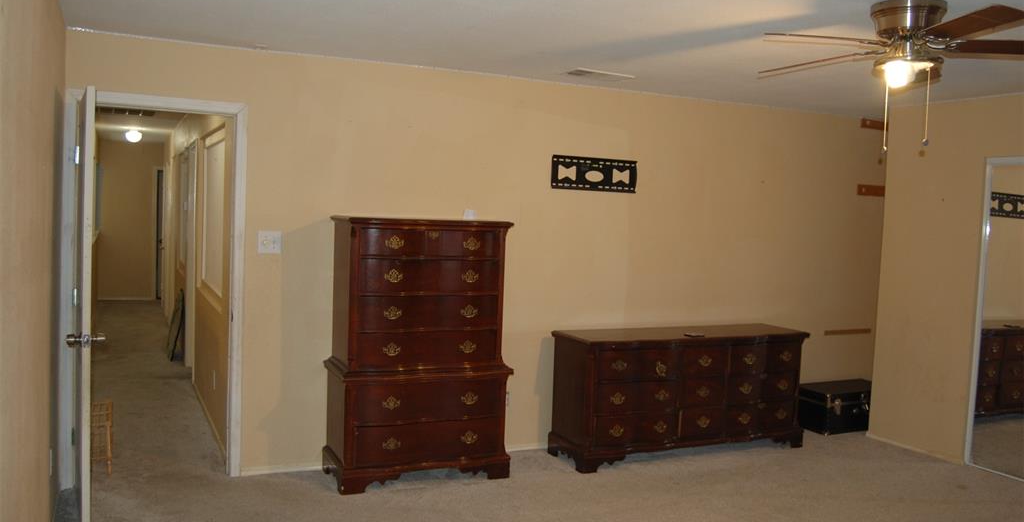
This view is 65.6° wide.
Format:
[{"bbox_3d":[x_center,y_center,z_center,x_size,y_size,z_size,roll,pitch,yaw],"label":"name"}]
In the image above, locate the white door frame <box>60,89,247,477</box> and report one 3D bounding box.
[{"bbox_3d":[-1.952,0.166,4.371,0.890,2.110,0.140,1,3,-25],"label":"white door frame"}]

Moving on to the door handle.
[{"bbox_3d":[-1.930,0.359,3.600,0.160,0.058,0.060,0,3,-31],"label":"door handle"}]

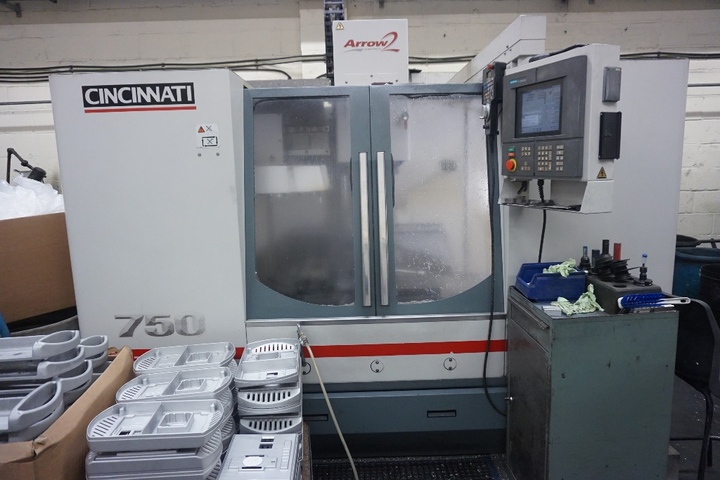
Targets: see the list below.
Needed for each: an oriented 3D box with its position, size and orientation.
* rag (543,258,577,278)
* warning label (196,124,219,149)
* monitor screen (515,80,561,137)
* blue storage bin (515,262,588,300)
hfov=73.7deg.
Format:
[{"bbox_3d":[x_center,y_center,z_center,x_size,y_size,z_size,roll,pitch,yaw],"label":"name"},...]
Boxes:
[{"bbox_3d":[0.899,0.128,2.163,0.130,0.075,0.120,-2,8,0],"label":"rag"},{"bbox_3d":[-0.738,-0.501,2.324,0.107,0.114,0.003,-2,8,0],"label":"warning label"},{"bbox_3d":[0.791,-0.569,2.108,0.025,0.223,0.295,-5,10,-20],"label":"monitor screen"},{"bbox_3d":[0.873,0.193,2.209,0.245,0.130,0.215,-1,8,4],"label":"blue storage bin"}]

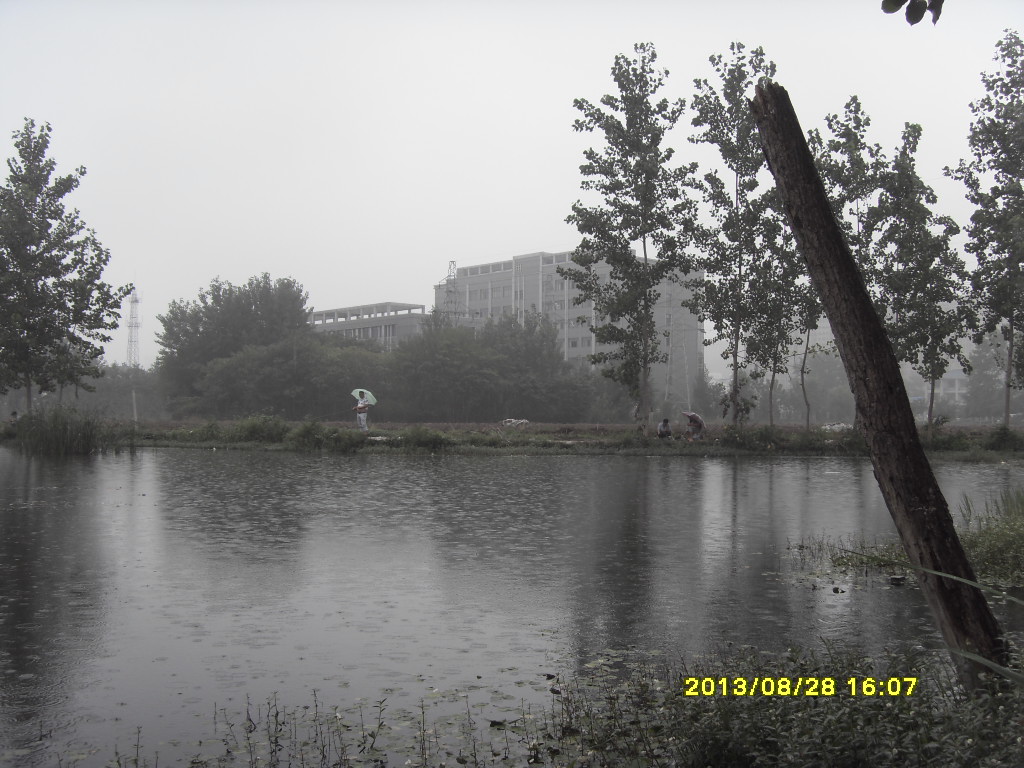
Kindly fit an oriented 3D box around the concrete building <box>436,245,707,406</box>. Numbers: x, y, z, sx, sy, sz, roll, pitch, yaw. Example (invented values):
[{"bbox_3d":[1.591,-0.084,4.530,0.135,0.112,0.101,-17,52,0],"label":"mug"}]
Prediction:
[{"bbox_3d":[9.705,-9.574,233.037,18.000,28.500,59.000,1,-1,-42],"label":"concrete building"}]

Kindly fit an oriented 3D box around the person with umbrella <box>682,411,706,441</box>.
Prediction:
[{"bbox_3d":[6.862,1.583,43.484,0.950,1.130,0.950,-1,-1,45],"label":"person with umbrella"}]

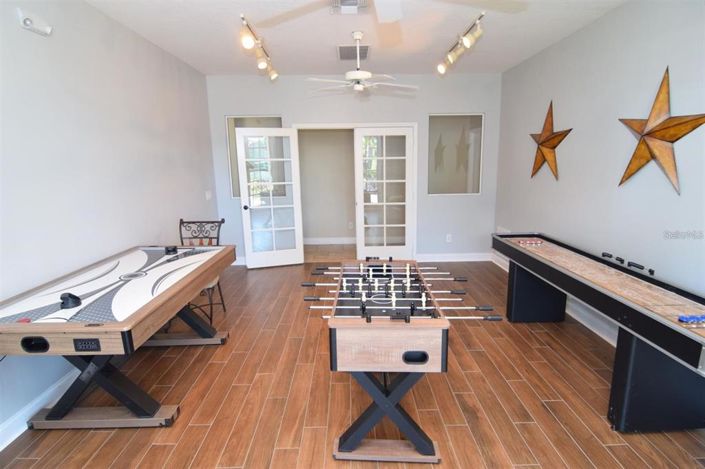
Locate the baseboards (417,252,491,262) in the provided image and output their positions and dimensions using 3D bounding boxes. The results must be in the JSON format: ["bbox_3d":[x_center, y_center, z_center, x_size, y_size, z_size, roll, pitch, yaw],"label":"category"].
[{"bbox_3d":[1.633,0.375,5.029,1.270,0.135,0.020,-1,12,0],"label":"baseboards"}]

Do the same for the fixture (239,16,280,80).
[{"bbox_3d":[-0.924,-1.841,3.156,0.160,0.250,1.080,-1,12,0],"label":"fixture"}]

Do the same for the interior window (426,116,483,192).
[{"bbox_3d":[1.534,-1.191,4.722,0.820,1.180,0.080,-1,12,0],"label":"interior window"}]

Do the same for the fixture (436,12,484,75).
[{"bbox_3d":[1.070,-1.889,3.169,0.210,0.250,1.050,-1,12,0],"label":"fixture"}]

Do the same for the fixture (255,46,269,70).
[{"bbox_3d":[-0.908,-1.759,3.130,0.125,0.215,0.150,-4,13,-14],"label":"fixture"}]

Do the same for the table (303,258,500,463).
[{"bbox_3d":[0.209,0.702,2.104,1.030,0.830,1.070,-1,13,2],"label":"table"}]

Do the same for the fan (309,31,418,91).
[{"bbox_3d":[0.059,-1.709,3.105,1.270,0.530,1.270,-1,12,0],"label":"fan"}]

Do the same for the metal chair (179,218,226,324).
[{"bbox_3d":[-1.612,0.382,3.251,0.470,1.040,0.480,-3,13,-6],"label":"metal chair"}]

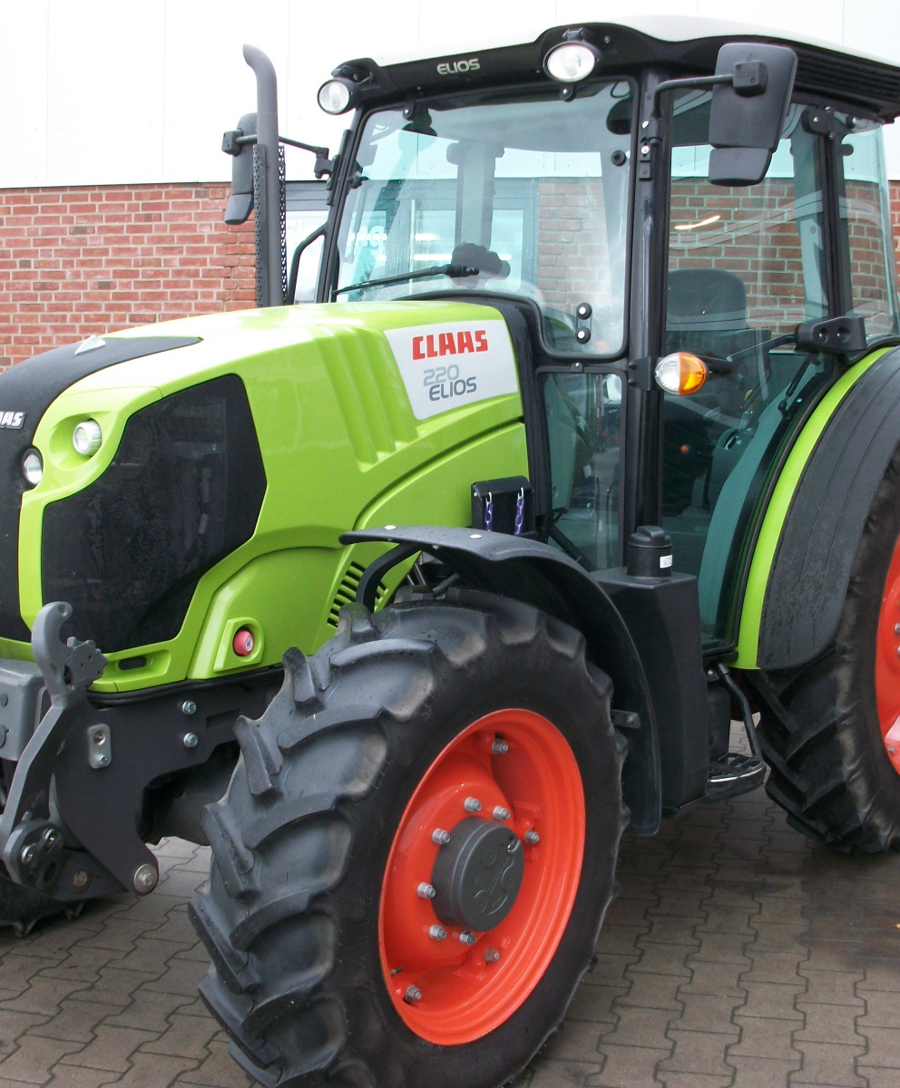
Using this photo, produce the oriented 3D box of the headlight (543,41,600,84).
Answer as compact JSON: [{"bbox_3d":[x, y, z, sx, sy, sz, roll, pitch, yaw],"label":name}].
[{"bbox_3d":[0.311,-1.176,3.590,0.140,0.105,0.090,7,10,35],"label":"headlight"}]

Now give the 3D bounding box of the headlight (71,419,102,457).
[{"bbox_3d":[-0.691,-0.203,2.809,0.064,0.067,0.046,8,11,41],"label":"headlight"}]

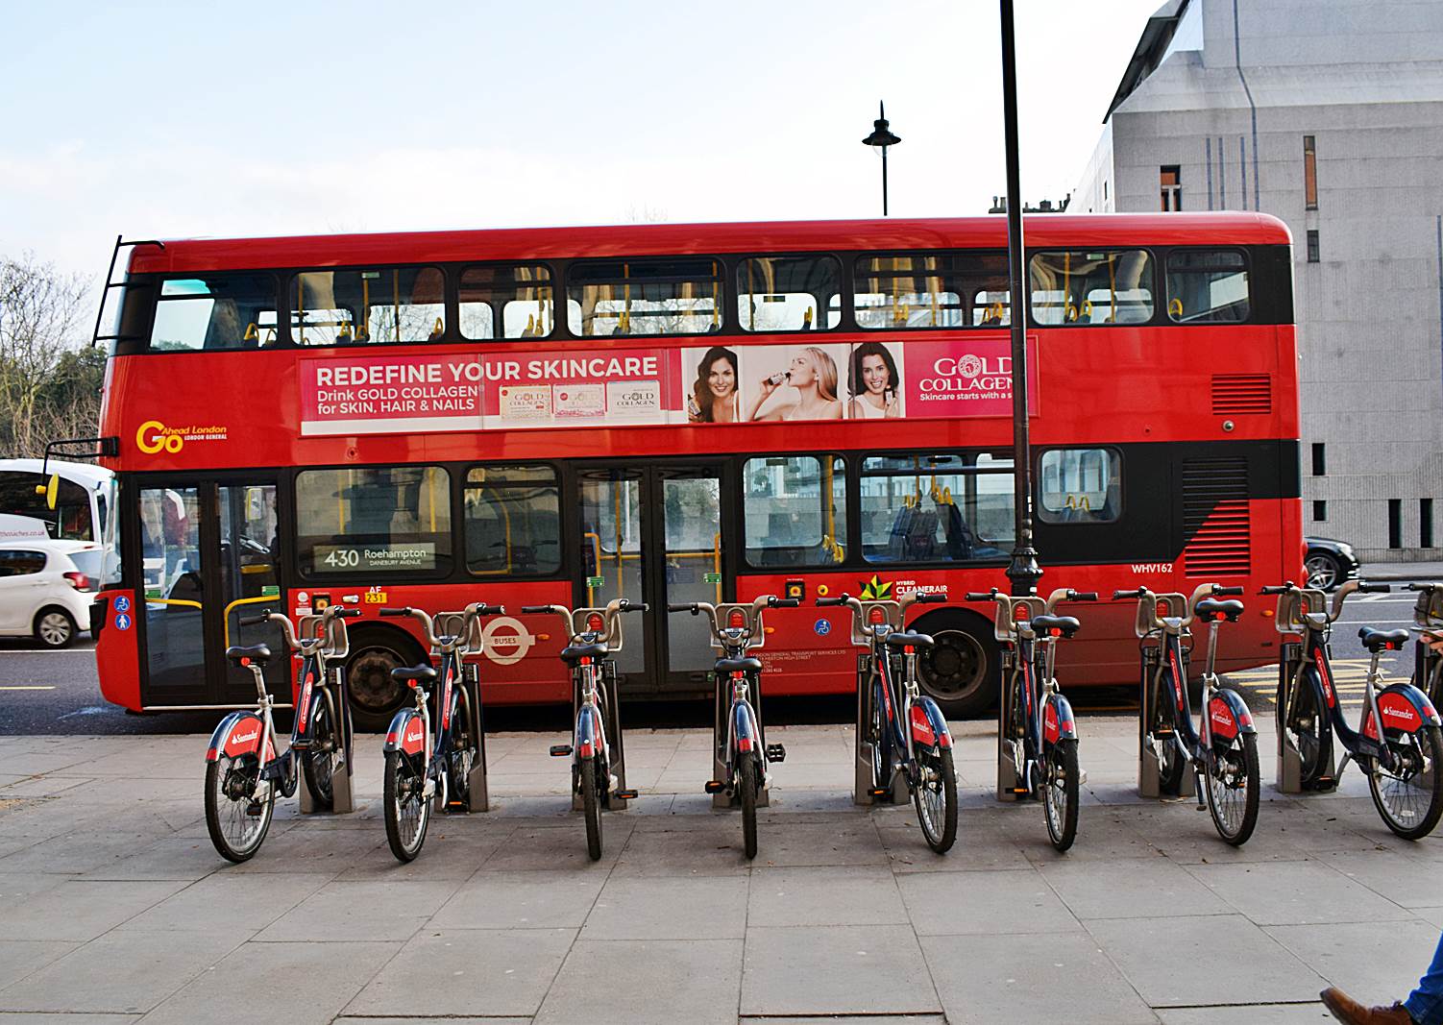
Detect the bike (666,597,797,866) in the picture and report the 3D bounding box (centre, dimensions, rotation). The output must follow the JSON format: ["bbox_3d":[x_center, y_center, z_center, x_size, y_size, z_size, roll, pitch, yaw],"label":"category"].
[{"bbox_3d":[0.098,0.983,6.198,0.660,1.120,1.760,-1,-1,-2],"label":"bike"}]

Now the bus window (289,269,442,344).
[{"bbox_3d":[-3.023,-1.759,10.950,1.318,0.642,0.060,-2,-1,0],"label":"bus window"}]

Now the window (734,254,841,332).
[{"bbox_3d":[0.575,-1.872,10.950,0.897,0.632,0.060,-2,-1,0],"label":"window"}]

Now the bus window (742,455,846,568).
[{"bbox_3d":[0.616,-0.005,10.858,0.869,0.931,0.060,-2,1,-1],"label":"bus window"}]

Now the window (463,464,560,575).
[{"bbox_3d":[-1.792,0.064,10.950,0.807,0.937,0.060,-2,-1,0],"label":"window"}]

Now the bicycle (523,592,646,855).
[{"bbox_3d":[-0.621,1.004,6.250,0.660,1.120,1.760,-1,-1,-6],"label":"bicycle"}]

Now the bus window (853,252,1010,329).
[{"bbox_3d":[1.798,-1.879,10.867,1.354,0.621,0.060,-2,1,-1],"label":"bus window"}]

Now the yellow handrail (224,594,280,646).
[{"bbox_3d":[-4.040,0.950,11.020,0.486,0.485,0.070,-2,-1,0],"label":"yellow handrail"}]

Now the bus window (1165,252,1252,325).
[{"bbox_3d":[4.136,-1.914,10.896,0.686,0.601,0.060,-2,1,-1],"label":"bus window"}]

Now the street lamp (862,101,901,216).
[{"bbox_3d":[3.297,-3.270,25.252,0.780,9.700,0.780,-2,-1,0],"label":"street lamp"}]

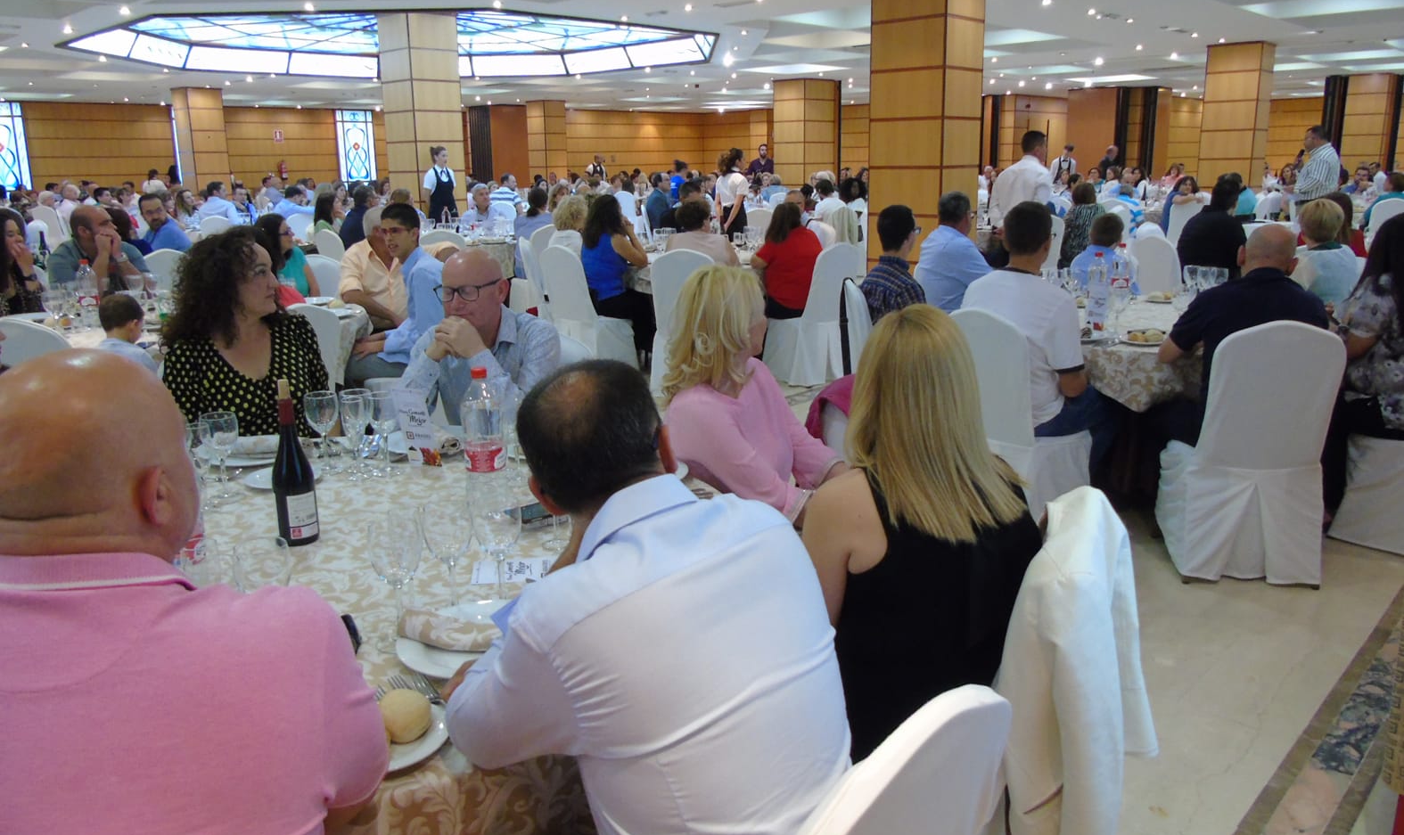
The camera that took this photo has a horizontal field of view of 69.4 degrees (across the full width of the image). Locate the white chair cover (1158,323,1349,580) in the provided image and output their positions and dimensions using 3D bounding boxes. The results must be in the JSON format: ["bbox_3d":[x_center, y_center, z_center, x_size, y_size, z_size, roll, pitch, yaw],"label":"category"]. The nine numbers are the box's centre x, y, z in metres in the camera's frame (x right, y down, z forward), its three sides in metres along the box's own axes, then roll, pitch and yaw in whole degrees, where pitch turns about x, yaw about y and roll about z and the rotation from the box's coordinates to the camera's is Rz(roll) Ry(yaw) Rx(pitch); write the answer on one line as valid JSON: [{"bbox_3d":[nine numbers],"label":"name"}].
[{"bbox_3d":[2.007,0.079,3.785,0.470,0.960,0.550,2,14,10],"label":"white chair cover"}]

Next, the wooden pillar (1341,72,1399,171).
[{"bbox_3d":[15.509,-6.399,23.762,0.780,3.070,0.780,13,20,42],"label":"wooden pillar"}]

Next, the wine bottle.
[{"bbox_3d":[-0.834,0.093,2.067,0.081,0.335,0.081,-7,15,-22],"label":"wine bottle"}]

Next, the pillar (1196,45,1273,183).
[{"bbox_3d":[8.972,-4.577,17.097,0.800,3.262,0.800,12,19,42],"label":"pillar"}]

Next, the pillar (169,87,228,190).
[{"bbox_3d":[-8.824,-4.357,18.124,0.640,2.896,0.640,12,19,41],"label":"pillar"}]

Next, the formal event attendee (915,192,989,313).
[{"bbox_3d":[1.667,-0.745,6.311,0.800,1.282,0.500,-6,15,-17],"label":"formal event attendee"}]

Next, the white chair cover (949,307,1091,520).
[{"bbox_3d":[1.211,0.029,4.013,0.550,0.950,0.470,-14,19,-41],"label":"white chair cover"}]

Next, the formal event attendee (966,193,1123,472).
[{"bbox_3d":[1.461,-0.270,4.417,0.770,1.314,0.500,-14,19,-40],"label":"formal event attendee"}]

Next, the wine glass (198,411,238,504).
[{"bbox_3d":[-1.109,0.093,2.349,0.088,0.198,0.088,-1,14,0],"label":"wine glass"}]

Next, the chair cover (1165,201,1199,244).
[{"bbox_3d":[5.856,-2.201,12.586,0.460,0.950,0.530,-4,14,-12],"label":"chair cover"}]

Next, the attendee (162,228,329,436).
[{"bbox_3d":[-1.294,0.094,3.157,0.500,1.328,0.750,-12,18,-36],"label":"attendee"}]

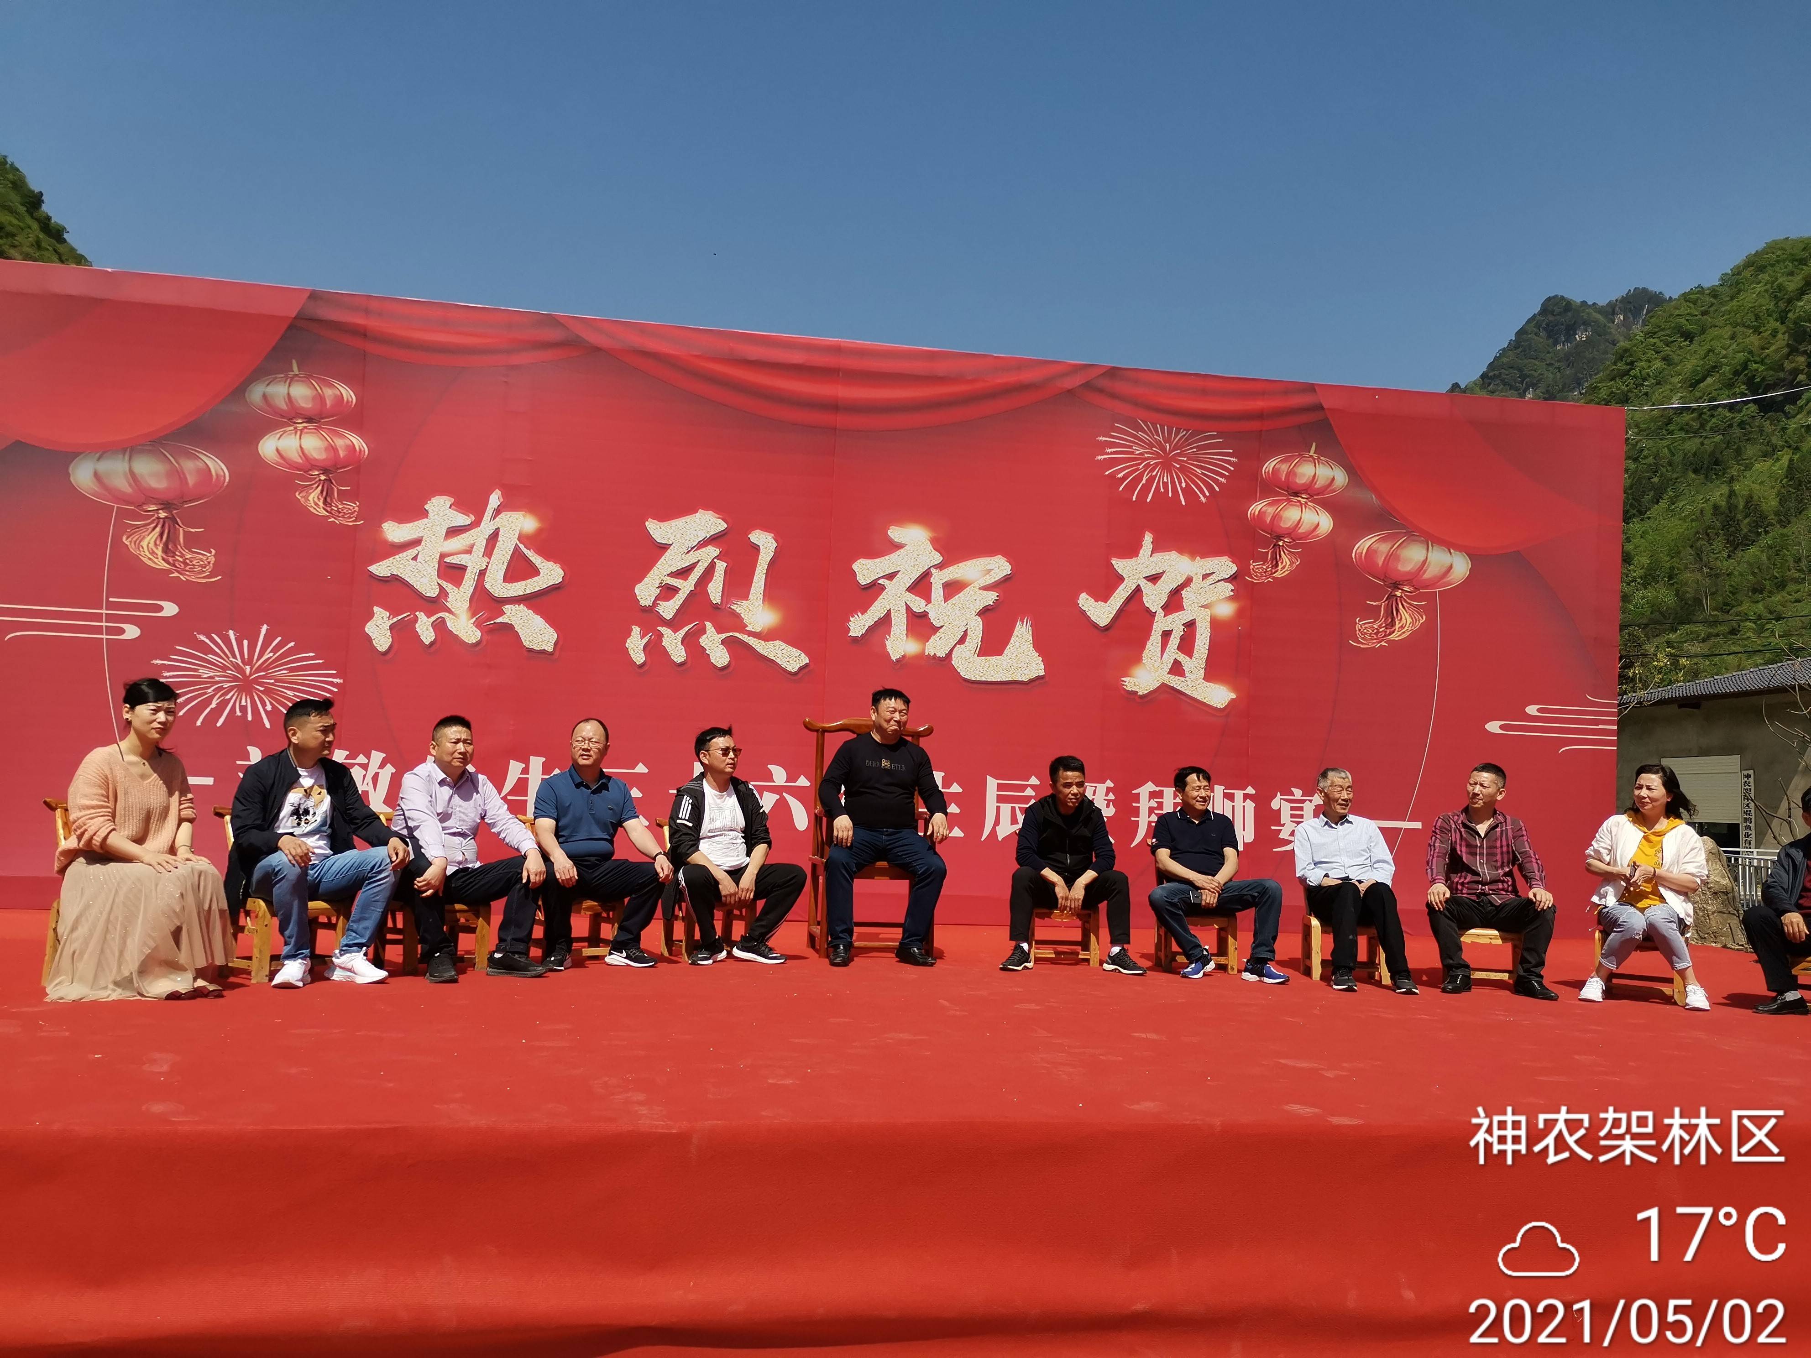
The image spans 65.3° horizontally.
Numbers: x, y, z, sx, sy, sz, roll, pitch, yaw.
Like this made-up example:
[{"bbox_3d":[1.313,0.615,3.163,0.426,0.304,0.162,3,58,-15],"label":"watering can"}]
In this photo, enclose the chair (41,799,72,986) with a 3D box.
[{"bbox_3d":[-3.093,0.874,5.680,0.454,0.726,0.444,1,-3,32],"label":"chair"}]

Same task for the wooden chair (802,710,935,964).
[{"bbox_3d":[-0.176,0.827,7.410,0.696,1.201,0.484,3,-2,-12],"label":"wooden chair"}]

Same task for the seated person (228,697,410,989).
[{"bbox_3d":[-2.542,0.690,6.178,0.656,1.180,0.646,0,-3,43],"label":"seated person"}]

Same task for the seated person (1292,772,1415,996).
[{"bbox_3d":[2.324,1.012,7.357,0.529,1.083,0.700,2,-2,6],"label":"seated person"}]

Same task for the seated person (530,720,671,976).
[{"bbox_3d":[-1.475,0.783,6.940,0.634,1.167,0.680,3,-2,-23],"label":"seated person"}]

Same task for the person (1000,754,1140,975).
[{"bbox_3d":[0.846,0.947,7.447,0.718,1.085,0.680,3,-2,-4],"label":"person"}]

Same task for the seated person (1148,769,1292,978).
[{"bbox_3d":[1.629,0.998,7.446,0.697,1.054,0.680,3,-2,2],"label":"seated person"}]

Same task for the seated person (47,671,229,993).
[{"bbox_3d":[-3.105,0.624,5.758,0.670,1.258,0.615,1,-2,36],"label":"seated person"}]

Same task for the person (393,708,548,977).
[{"bbox_3d":[-1.989,0.742,6.416,0.615,1.140,0.666,4,-3,-40],"label":"person"}]

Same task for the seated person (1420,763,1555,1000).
[{"bbox_3d":[2.950,0.986,7.174,0.605,1.120,0.757,2,-2,18],"label":"seated person"}]

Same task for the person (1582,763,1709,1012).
[{"bbox_3d":[3.774,1.028,7.221,0.568,1.174,0.680,2,-2,25],"label":"person"}]

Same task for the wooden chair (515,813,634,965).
[{"bbox_3d":[-1.616,1.012,6.840,0.460,0.690,0.450,4,-2,-26],"label":"wooden chair"}]

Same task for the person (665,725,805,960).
[{"bbox_3d":[-0.879,0.815,7.131,0.636,1.145,0.656,3,-3,-25],"label":"person"}]

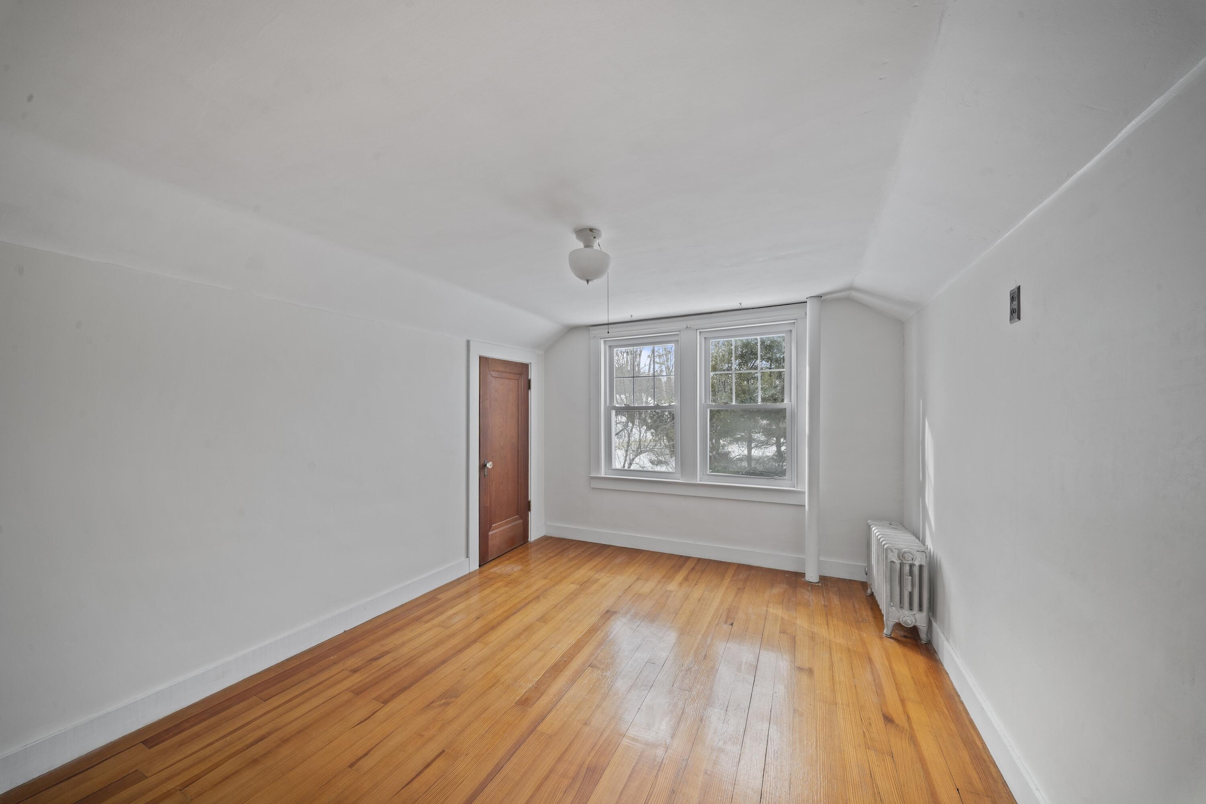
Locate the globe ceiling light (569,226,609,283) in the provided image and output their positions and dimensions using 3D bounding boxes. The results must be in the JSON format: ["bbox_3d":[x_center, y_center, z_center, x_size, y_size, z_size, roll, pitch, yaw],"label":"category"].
[{"bbox_3d":[-0.071,-0.685,1.923,0.204,0.241,0.204,0,-2,0],"label":"globe ceiling light"}]

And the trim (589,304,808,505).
[{"bbox_3d":[0.732,0.033,3.462,1.906,1.540,0.100,-1,-2,26],"label":"trim"}]

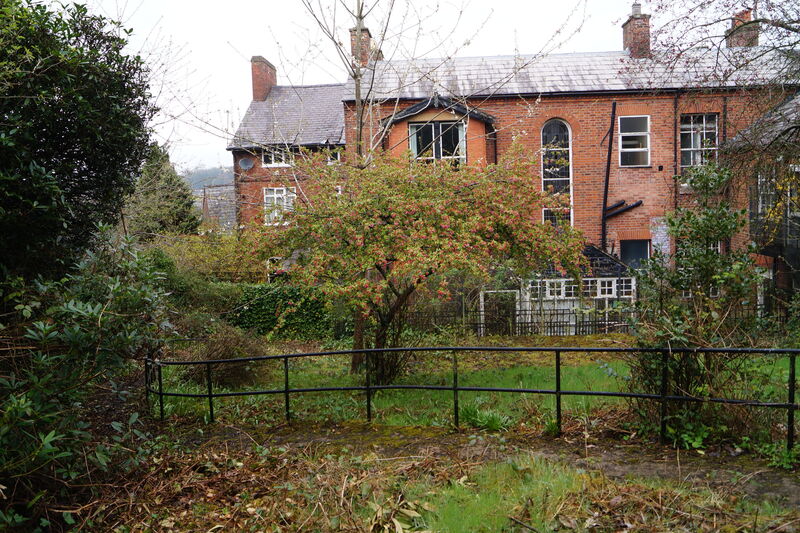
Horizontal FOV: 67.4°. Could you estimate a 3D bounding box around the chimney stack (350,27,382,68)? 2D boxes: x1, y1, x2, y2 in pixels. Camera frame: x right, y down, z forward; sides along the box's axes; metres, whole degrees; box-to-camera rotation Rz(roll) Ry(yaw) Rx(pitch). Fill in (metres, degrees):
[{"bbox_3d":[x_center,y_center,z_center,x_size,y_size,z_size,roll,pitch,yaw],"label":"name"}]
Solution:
[{"bbox_3d":[-1.373,-7.636,21.427,0.648,1.375,1.030,-2,4,4],"label":"chimney stack"}]

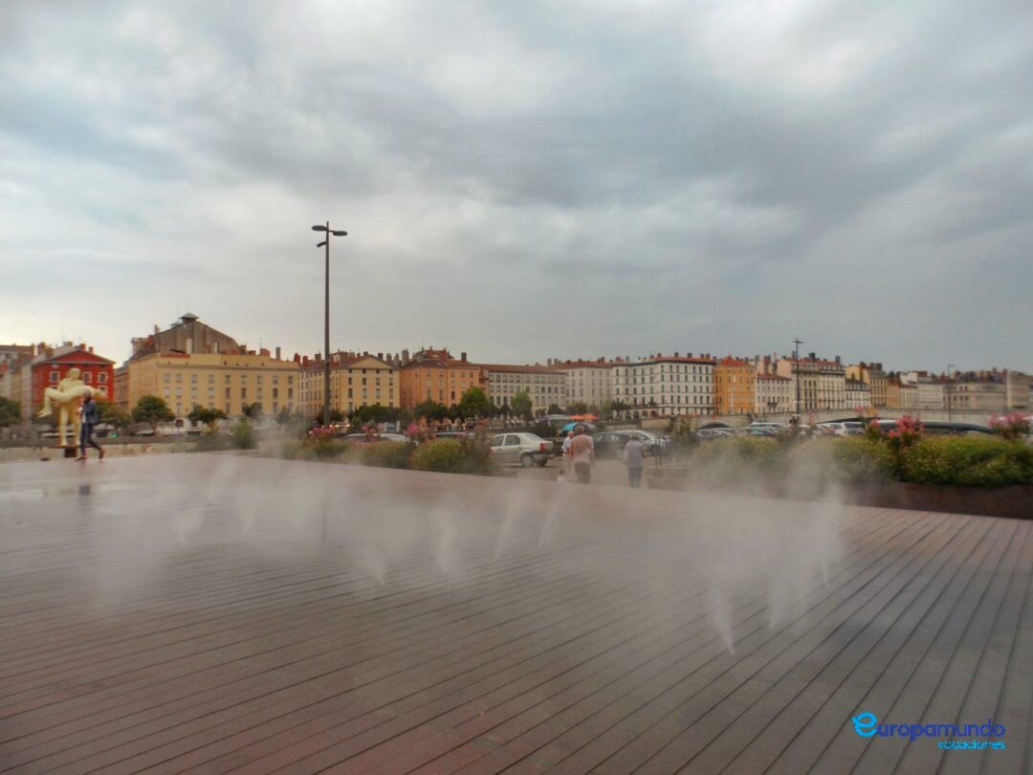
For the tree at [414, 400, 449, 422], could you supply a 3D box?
[{"bbox_3d":[-23.942,7.223,217.000,8.300,7.000,8.000,1,-2,-30],"label":"tree"}]

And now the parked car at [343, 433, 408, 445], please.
[{"bbox_3d":[-6.368,2.887,35.980,4.200,1.470,1.750,-1,-2,33],"label":"parked car"}]

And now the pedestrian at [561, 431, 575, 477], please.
[{"bbox_3d":[1.795,2.276,25.977,0.380,1.700,0.520,1,-2,-44],"label":"pedestrian"}]

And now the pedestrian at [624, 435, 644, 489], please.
[{"bbox_3d":[3.030,2.029,19.878,0.540,1.630,0.380,0,-2,6],"label":"pedestrian"}]

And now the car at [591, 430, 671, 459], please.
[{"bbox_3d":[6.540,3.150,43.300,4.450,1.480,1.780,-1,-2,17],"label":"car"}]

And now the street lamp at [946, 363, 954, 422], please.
[{"bbox_3d":[75.472,1.104,134.856,1.400,10.700,0.350,0,-2,18],"label":"street lamp"}]

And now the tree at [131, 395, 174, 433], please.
[{"bbox_3d":[-85.612,5.978,183.000,8.400,8.900,8.400,1,-2,-30],"label":"tree"}]

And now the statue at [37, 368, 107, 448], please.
[{"bbox_3d":[-13.628,0.631,23.800,1.920,2.450,0.850,1,-2,-31],"label":"statue"}]

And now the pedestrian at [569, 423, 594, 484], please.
[{"bbox_3d":[1.638,1.812,19.376,0.580,1.750,0.380,0,-2,3],"label":"pedestrian"}]

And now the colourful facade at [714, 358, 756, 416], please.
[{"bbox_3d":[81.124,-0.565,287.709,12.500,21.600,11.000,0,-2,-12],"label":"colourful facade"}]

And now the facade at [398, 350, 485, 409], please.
[{"bbox_3d":[-24.300,0.500,248.000,22.000,22.000,15.000,1,-2,-30],"label":"facade"}]

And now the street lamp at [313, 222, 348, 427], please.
[{"bbox_3d":[-8.500,-1.791,35.000,0.650,11.000,1.600,-2,-2,36],"label":"street lamp"}]

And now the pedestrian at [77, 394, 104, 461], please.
[{"bbox_3d":[-11.436,1.059,20.776,0.680,1.770,0.520,1,-2,-21],"label":"pedestrian"}]

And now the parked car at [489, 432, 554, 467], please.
[{"bbox_3d":[-0.300,2.950,37.200,4.250,1.530,1.740,-2,-2,32],"label":"parked car"}]

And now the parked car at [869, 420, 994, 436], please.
[{"bbox_3d":[13.100,1.750,23.500,4.400,1.520,1.800,-2,-2,32],"label":"parked car"}]

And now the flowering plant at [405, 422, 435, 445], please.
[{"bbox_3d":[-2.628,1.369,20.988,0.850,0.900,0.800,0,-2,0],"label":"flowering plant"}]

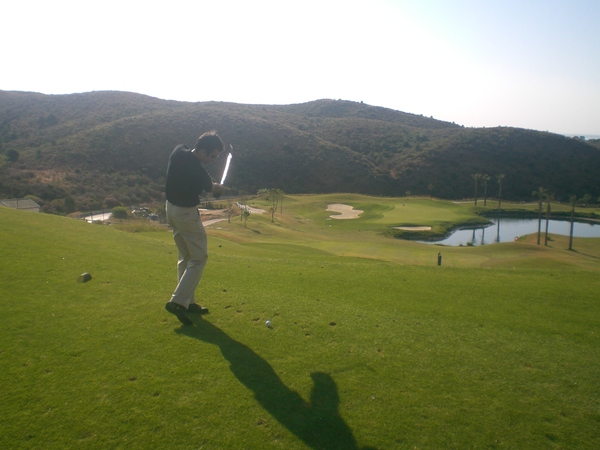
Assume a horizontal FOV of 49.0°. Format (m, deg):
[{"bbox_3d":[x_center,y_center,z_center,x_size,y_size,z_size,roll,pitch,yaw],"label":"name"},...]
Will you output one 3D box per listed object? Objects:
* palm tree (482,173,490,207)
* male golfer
[{"bbox_3d":[43.036,-7.961,152.000,1.850,7.400,1.850,0,8,0],"label":"palm tree"},{"bbox_3d":[-0.953,0.004,5.950,0.560,1.690,0.550,-5,9,-32],"label":"male golfer"}]

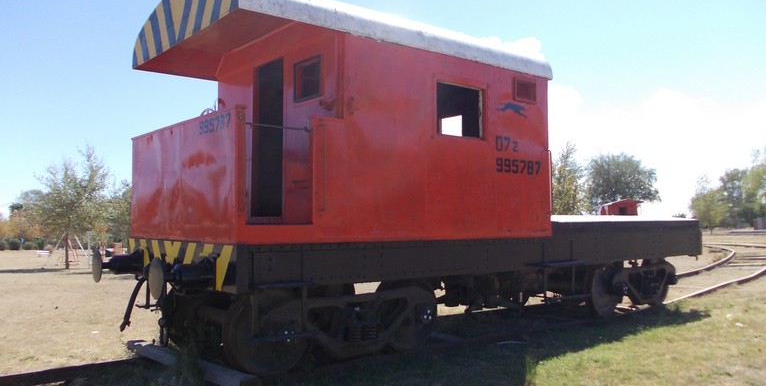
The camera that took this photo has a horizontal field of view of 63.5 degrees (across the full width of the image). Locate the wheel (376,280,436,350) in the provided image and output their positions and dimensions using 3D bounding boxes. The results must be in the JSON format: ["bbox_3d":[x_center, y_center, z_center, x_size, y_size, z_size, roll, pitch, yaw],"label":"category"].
[{"bbox_3d":[0.313,1.460,7.559,0.930,0.930,0.140,2,-3,-39],"label":"wheel"}]

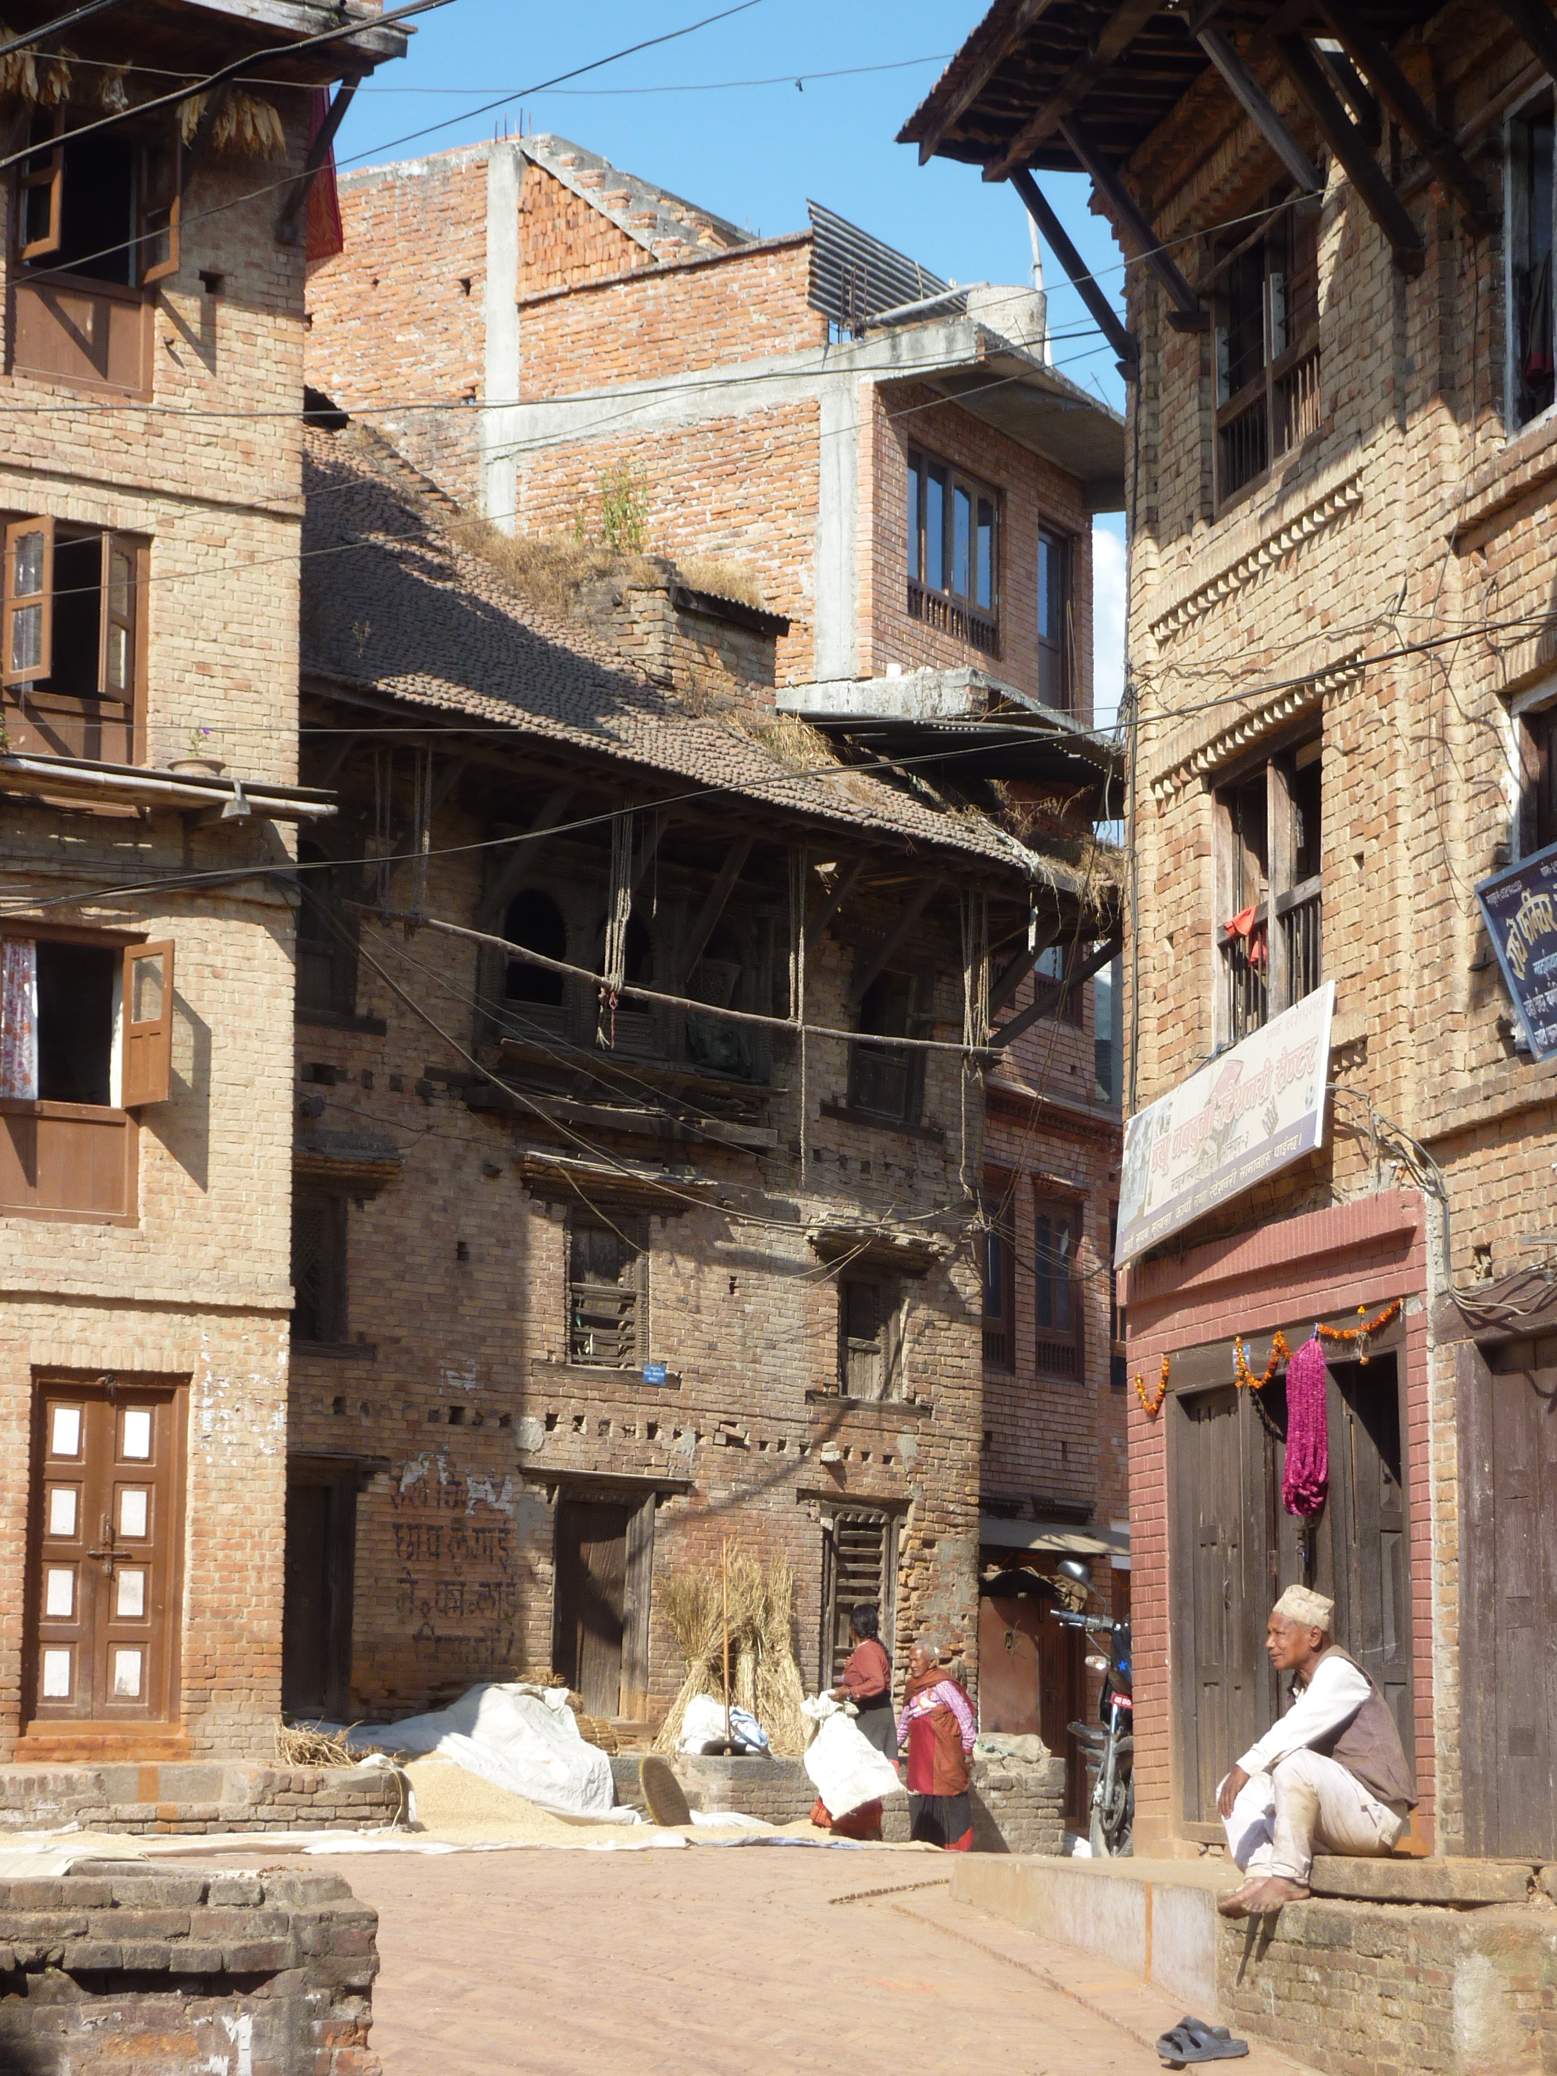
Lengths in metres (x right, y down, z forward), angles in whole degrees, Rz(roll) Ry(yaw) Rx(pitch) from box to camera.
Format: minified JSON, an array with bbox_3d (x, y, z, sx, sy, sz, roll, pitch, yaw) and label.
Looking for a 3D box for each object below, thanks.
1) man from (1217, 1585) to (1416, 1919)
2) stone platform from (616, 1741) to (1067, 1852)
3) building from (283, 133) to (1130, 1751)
[{"bbox_3d":[1.641,2.174,14.237,0.620,1.010,0.460,3,-9,-20],"label":"man"},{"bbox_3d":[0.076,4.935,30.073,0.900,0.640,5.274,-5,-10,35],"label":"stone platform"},{"bbox_3d":[-2.323,-1.084,32.986,7.200,12.650,10.000,-5,-10,35],"label":"building"}]

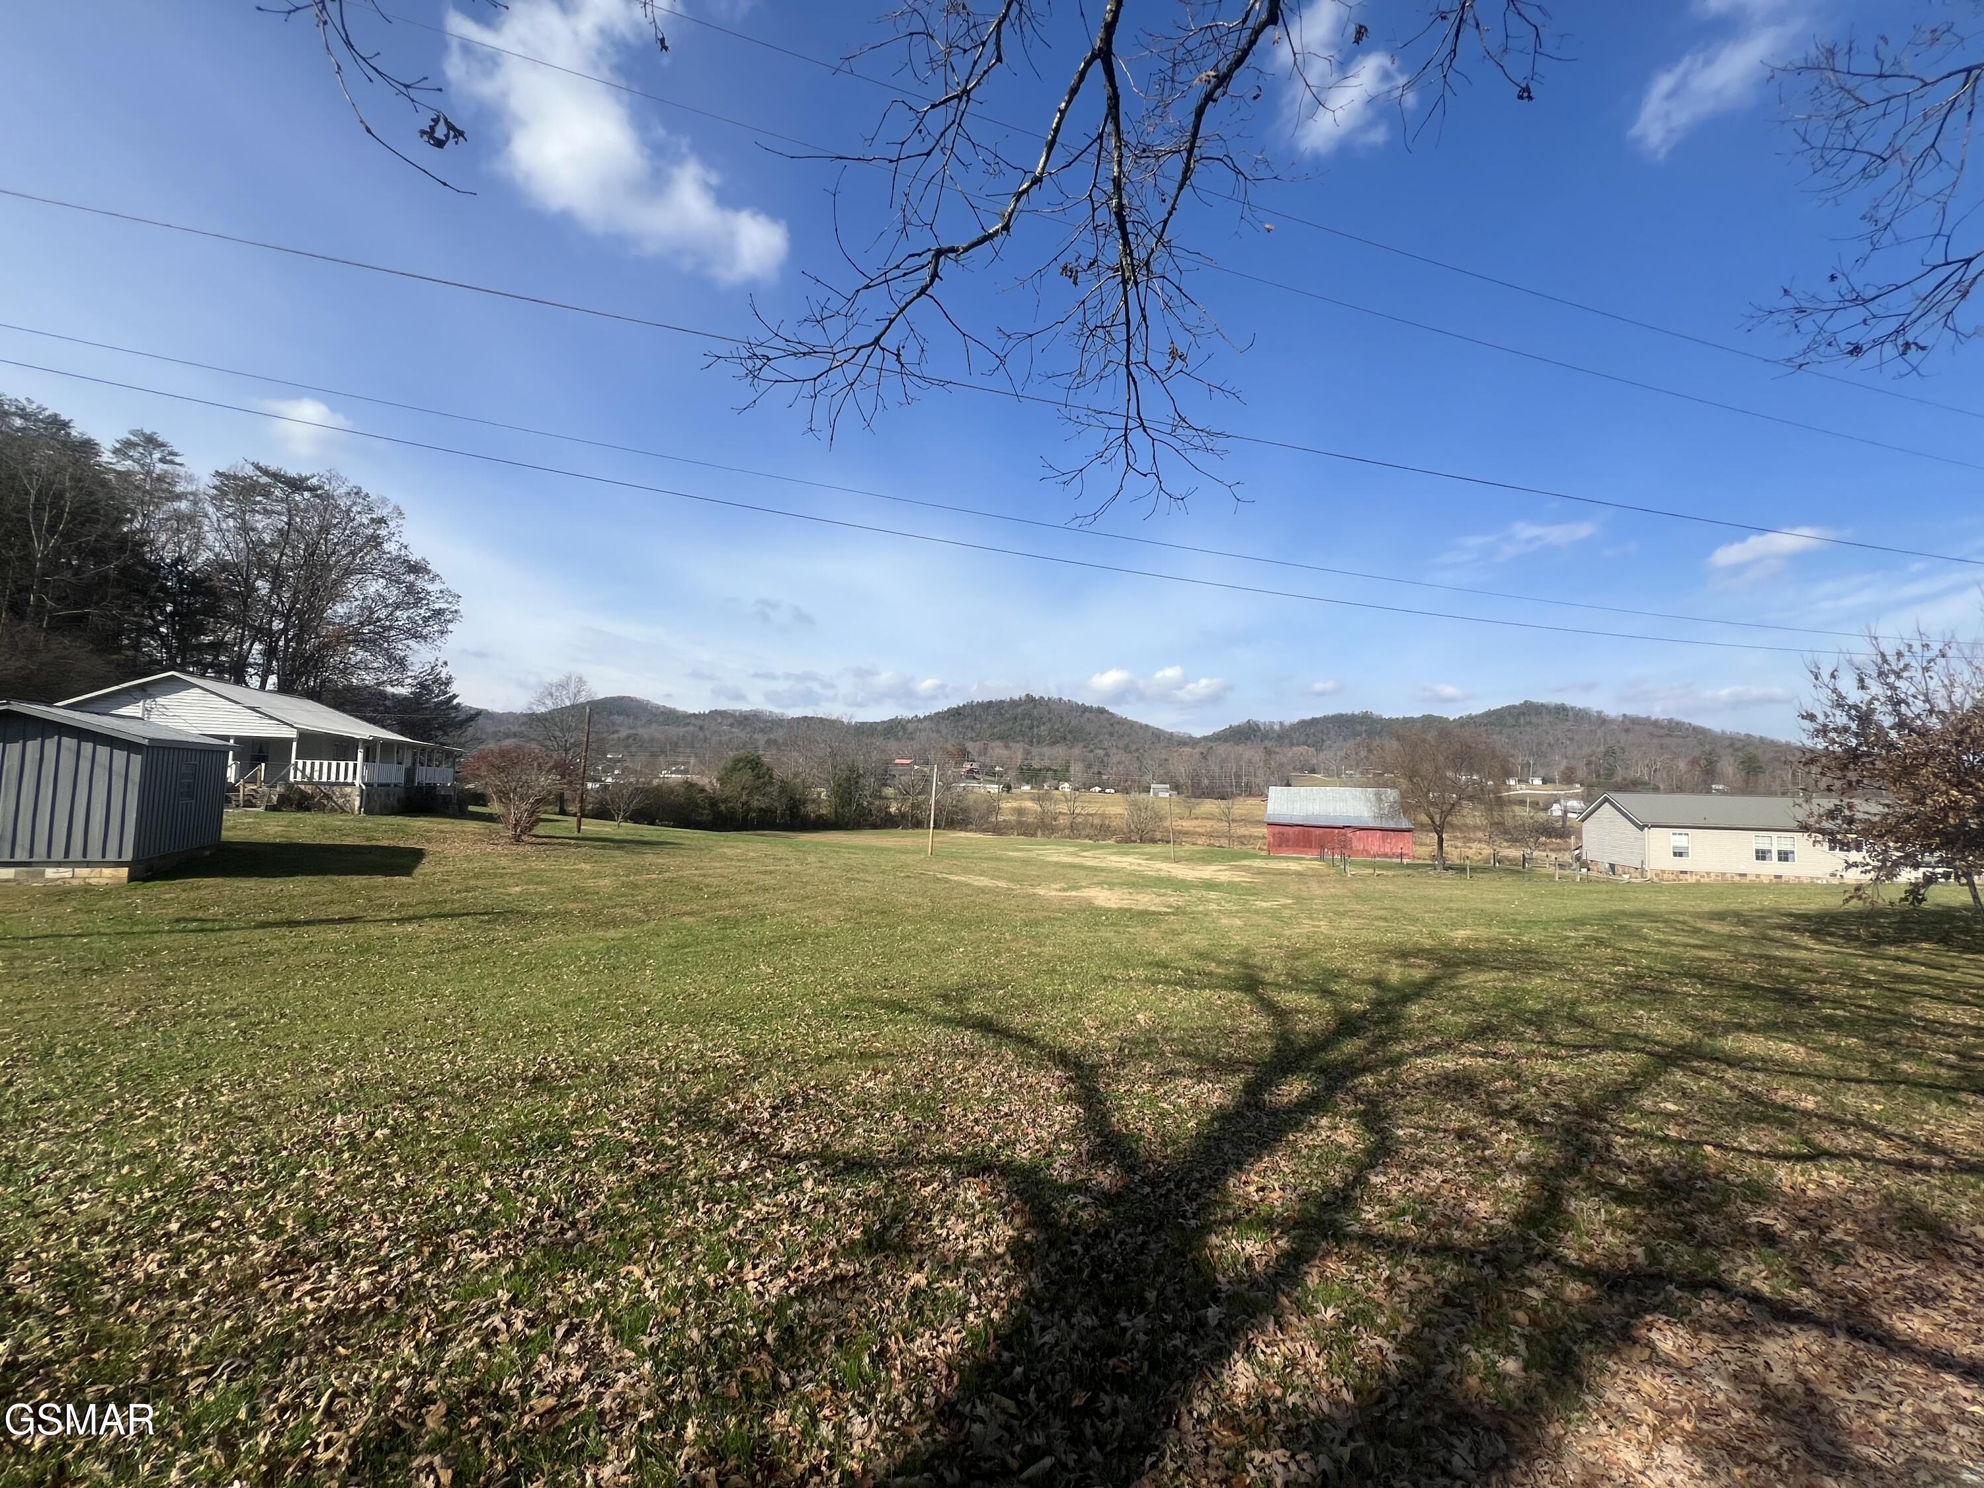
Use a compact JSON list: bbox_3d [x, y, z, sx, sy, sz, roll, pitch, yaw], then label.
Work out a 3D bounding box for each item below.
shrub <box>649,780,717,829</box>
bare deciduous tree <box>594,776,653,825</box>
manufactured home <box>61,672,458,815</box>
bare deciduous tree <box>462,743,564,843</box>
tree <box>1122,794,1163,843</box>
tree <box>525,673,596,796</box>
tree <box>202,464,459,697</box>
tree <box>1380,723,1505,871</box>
[{"bbox_3d":[-16.636,3.290,40.084,3.380,2.660,2.870,3,-4,-22],"label":"shrub"},{"bbox_3d":[-18.320,2.832,37.079,2.620,2.500,2.620,3,-4,-26],"label":"bare deciduous tree"},{"bbox_3d":[-35.727,0.328,38.002,11.400,6.200,12.600,2,-4,-17],"label":"manufactured home"},{"bbox_3d":[-13.901,1.408,21.591,2.480,2.870,2.480,4,-4,-33],"label":"bare deciduous tree"},{"bbox_3d":[13.346,6.633,66.137,3.630,4.320,3.630,1,-4,11],"label":"tree"},{"bbox_3d":[-30.892,-0.029,53.320,4.390,10.110,4.390,3,-4,-30],"label":"tree"},{"bbox_3d":[-45.023,-7.613,50.744,12.920,23.500,12.920,5,-5,-42],"label":"tree"},{"bbox_3d":[26.149,3.033,43.270,6.120,8.530,6.120,-1,-4,31],"label":"tree"}]

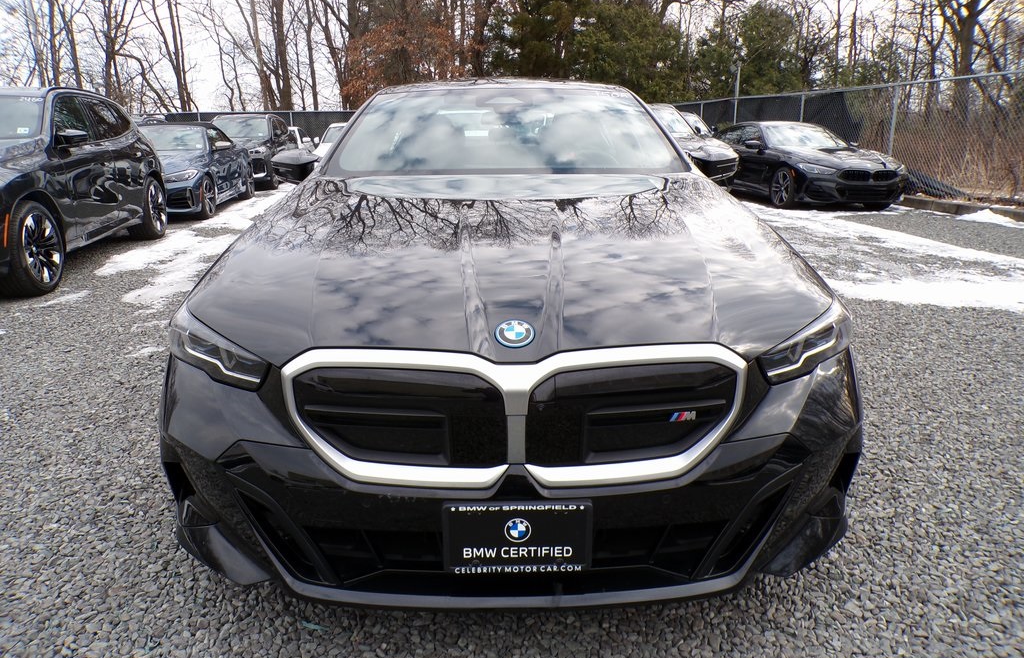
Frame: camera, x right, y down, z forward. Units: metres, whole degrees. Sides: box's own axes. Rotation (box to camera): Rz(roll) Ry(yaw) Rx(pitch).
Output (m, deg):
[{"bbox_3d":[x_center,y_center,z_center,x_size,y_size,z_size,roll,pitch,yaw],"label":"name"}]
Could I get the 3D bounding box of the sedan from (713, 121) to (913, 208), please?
[{"bbox_3d":[4.886,-3.051,12.753,1.920,1.380,4.980,-4,16,-10],"label":"sedan"}]

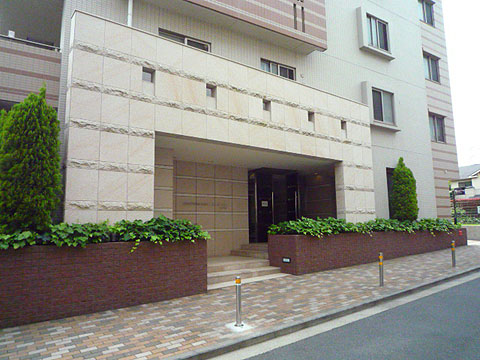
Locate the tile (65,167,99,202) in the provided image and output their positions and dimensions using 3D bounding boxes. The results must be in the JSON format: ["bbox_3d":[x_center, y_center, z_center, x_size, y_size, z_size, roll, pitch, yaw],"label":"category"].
[{"bbox_3d":[-2.918,0.093,6.444,0.546,0.600,0.050,5,-9,-36],"label":"tile"}]

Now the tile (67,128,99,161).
[{"bbox_3d":[-3.126,-0.709,6.988,0.583,0.642,0.030,5,-9,-36],"label":"tile"}]

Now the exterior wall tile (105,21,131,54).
[{"bbox_3d":[-2.427,-2.821,6.894,0.531,0.584,0.040,5,-9,-36],"label":"exterior wall tile"}]

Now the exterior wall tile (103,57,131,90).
[{"bbox_3d":[-2.666,-2.283,7.534,0.583,0.642,0.030,5,-9,-36],"label":"exterior wall tile"}]

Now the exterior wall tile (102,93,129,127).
[{"bbox_3d":[-2.658,-1.470,7.432,0.583,0.634,0.030,5,-9,-36],"label":"exterior wall tile"}]

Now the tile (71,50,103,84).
[{"bbox_3d":[-2.846,-2.117,6.484,0.530,0.579,0.040,5,-9,-36],"label":"tile"}]

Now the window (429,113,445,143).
[{"bbox_3d":[9.472,-2.499,16.711,1.360,1.360,0.120,4,-8,-33],"label":"window"}]

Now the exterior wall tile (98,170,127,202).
[{"bbox_3d":[-2.642,0.139,7.231,0.583,0.642,0.030,5,-9,-36],"label":"exterior wall tile"}]

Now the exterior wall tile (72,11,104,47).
[{"bbox_3d":[-2.945,-2.936,6.815,0.546,0.586,0.050,5,-9,-36],"label":"exterior wall tile"}]

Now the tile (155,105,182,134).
[{"bbox_3d":[-1.518,-1.273,7.344,0.608,0.578,0.040,5,-9,-36],"label":"tile"}]

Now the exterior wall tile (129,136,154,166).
[{"bbox_3d":[-2.042,-0.595,7.180,0.552,0.600,0.050,5,-9,-36],"label":"exterior wall tile"}]

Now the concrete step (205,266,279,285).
[{"bbox_3d":[-0.057,2.275,8.255,2.410,0.160,0.380,5,-9,-36],"label":"concrete step"}]

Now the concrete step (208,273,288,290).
[{"bbox_3d":[0.161,2.291,7.855,2.551,0.100,0.251,5,-9,-36],"label":"concrete step"}]

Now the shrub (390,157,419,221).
[{"bbox_3d":[5.889,0.448,12.488,0.950,2.500,0.950,5,-9,-36],"label":"shrub"}]

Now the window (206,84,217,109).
[{"bbox_3d":[-0.766,-2.118,8.988,0.320,0.650,0.150,5,-9,-36],"label":"window"}]

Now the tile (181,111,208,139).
[{"bbox_3d":[-1.042,-1.273,8.008,0.630,0.600,0.050,5,-9,-36],"label":"tile"}]

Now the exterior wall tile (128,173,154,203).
[{"bbox_3d":[-2.167,0.177,7.574,0.583,0.642,0.030,5,-9,-36],"label":"exterior wall tile"}]

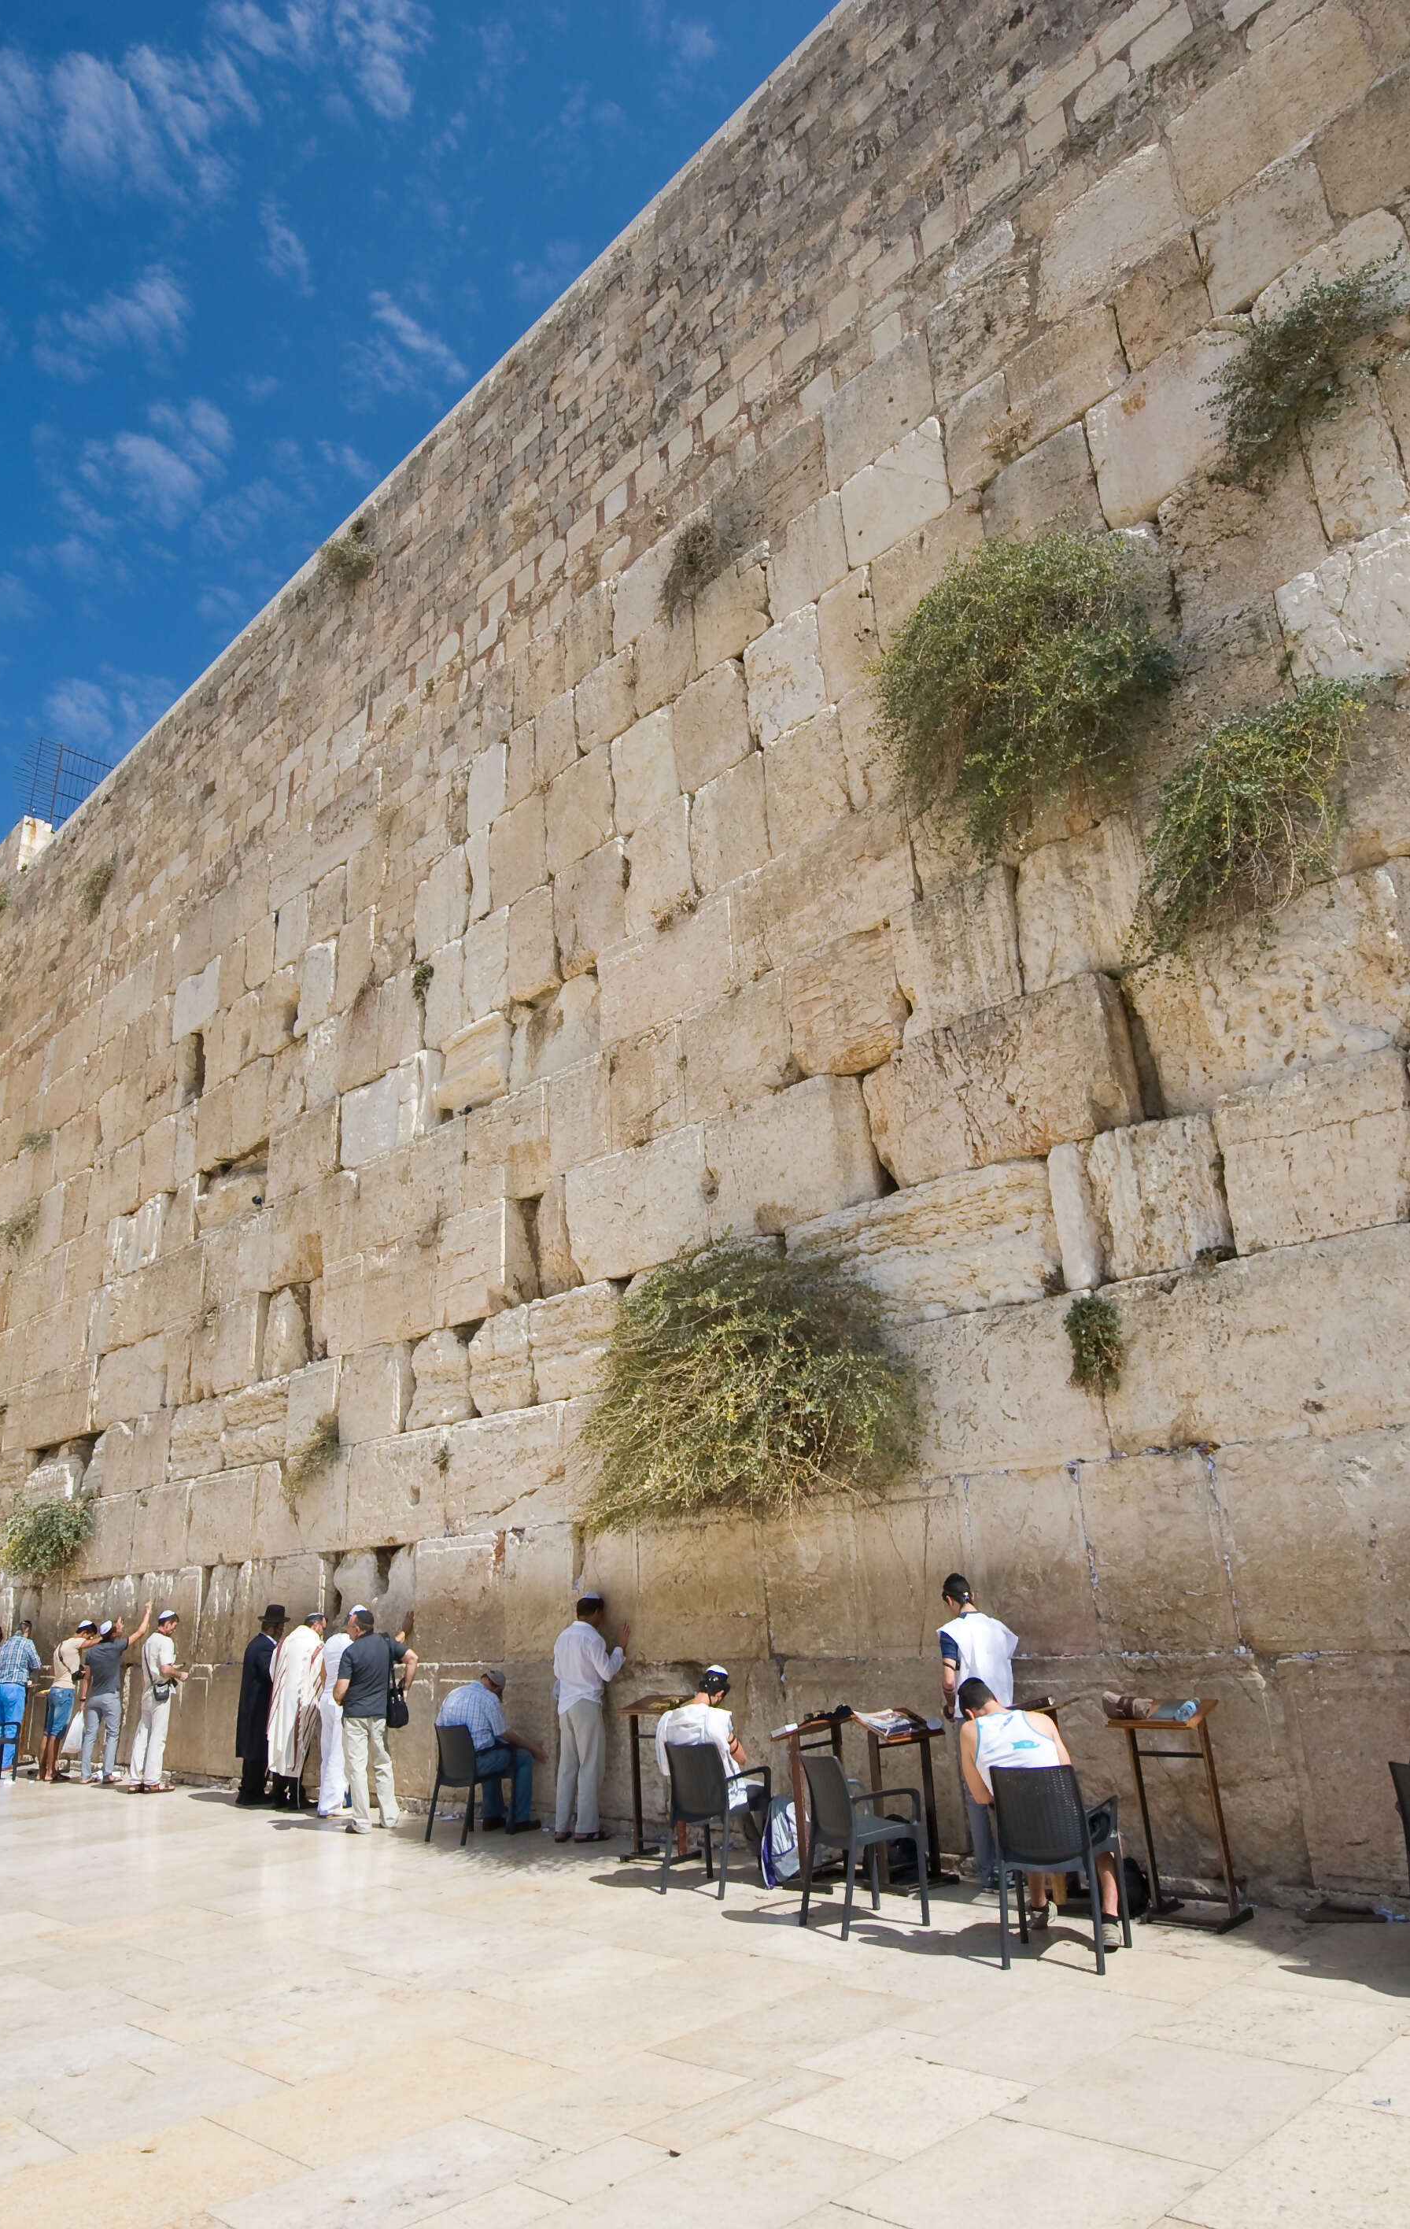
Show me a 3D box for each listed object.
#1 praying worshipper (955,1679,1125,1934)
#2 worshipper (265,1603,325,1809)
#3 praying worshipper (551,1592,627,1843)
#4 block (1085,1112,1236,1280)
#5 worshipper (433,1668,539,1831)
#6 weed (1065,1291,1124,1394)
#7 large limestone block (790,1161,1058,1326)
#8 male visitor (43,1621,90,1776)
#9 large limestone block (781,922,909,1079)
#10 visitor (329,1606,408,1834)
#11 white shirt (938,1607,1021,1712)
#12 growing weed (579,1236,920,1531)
[{"bbox_3d":[1.732,3.583,6.697,0.600,1.200,0.800,-13,-23,25],"label":"praying worshipper"},{"bbox_3d":[-4.059,5.905,12.903,0.480,1.760,0.420,-18,-24,34],"label":"worshipper"},{"bbox_3d":[-0.931,4.806,10.454,0.500,1.770,0.500,-21,-27,40],"label":"praying worshipper"},{"bbox_3d":[3.150,0.622,8.621,0.869,0.950,0.650,-21,-27,40],"label":"block"},{"bbox_3d":[-1.818,5.243,10.694,0.500,1.230,0.800,-18,-24,34],"label":"worshipper"},{"bbox_3d":[2.509,1.463,8.390,0.300,0.650,0.240,-20,-26,38],"label":"weed"},{"bbox_3d":[1.884,1.164,10.266,2.409,0.954,0.700,-21,-27,40],"label":"large limestone block"},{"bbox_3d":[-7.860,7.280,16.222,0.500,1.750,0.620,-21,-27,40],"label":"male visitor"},{"bbox_3d":[1.399,-0.867,11.045,1.121,1.009,0.700,-21,-27,40],"label":"large limestone block"},{"bbox_3d":[-2.958,5.327,11.530,0.580,1.780,0.420,-2,-20,-6],"label":"visitor"},{"bbox_3d":[1.689,3.358,7.942,0.520,0.600,0.300,-2,-20,-2],"label":"white shirt"},{"bbox_3d":[0.299,2.091,10.299,2.600,2.100,1.000,-21,-27,40],"label":"growing weed"}]

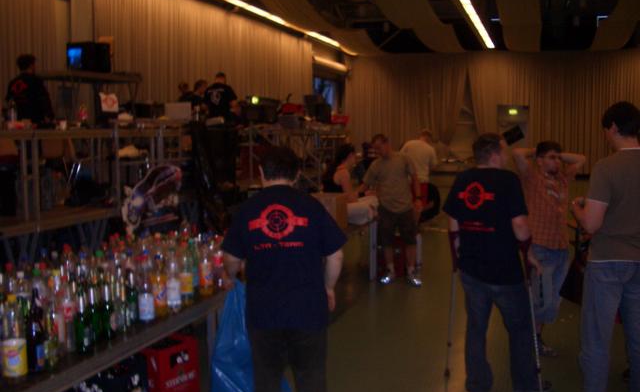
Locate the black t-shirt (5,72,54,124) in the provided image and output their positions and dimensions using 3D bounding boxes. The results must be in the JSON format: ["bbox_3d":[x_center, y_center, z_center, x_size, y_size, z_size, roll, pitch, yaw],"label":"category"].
[{"bbox_3d":[-3.185,-1.036,7.130,0.500,0.640,0.320,0,5,6],"label":"black t-shirt"}]

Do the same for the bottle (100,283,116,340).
[{"bbox_3d":[-0.995,0.542,3.038,0.070,0.260,0.070,0,5,0],"label":"bottle"}]

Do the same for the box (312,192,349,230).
[{"bbox_3d":[0.043,0.157,6.747,0.380,0.370,0.380,1,6,18],"label":"box"}]

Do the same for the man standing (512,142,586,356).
[{"bbox_3d":[1.791,0.391,5.053,0.560,1.660,0.380,1,5,10],"label":"man standing"}]

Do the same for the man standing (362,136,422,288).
[{"bbox_3d":[0.846,0.136,7.517,0.600,1.720,0.480,3,6,32],"label":"man standing"}]

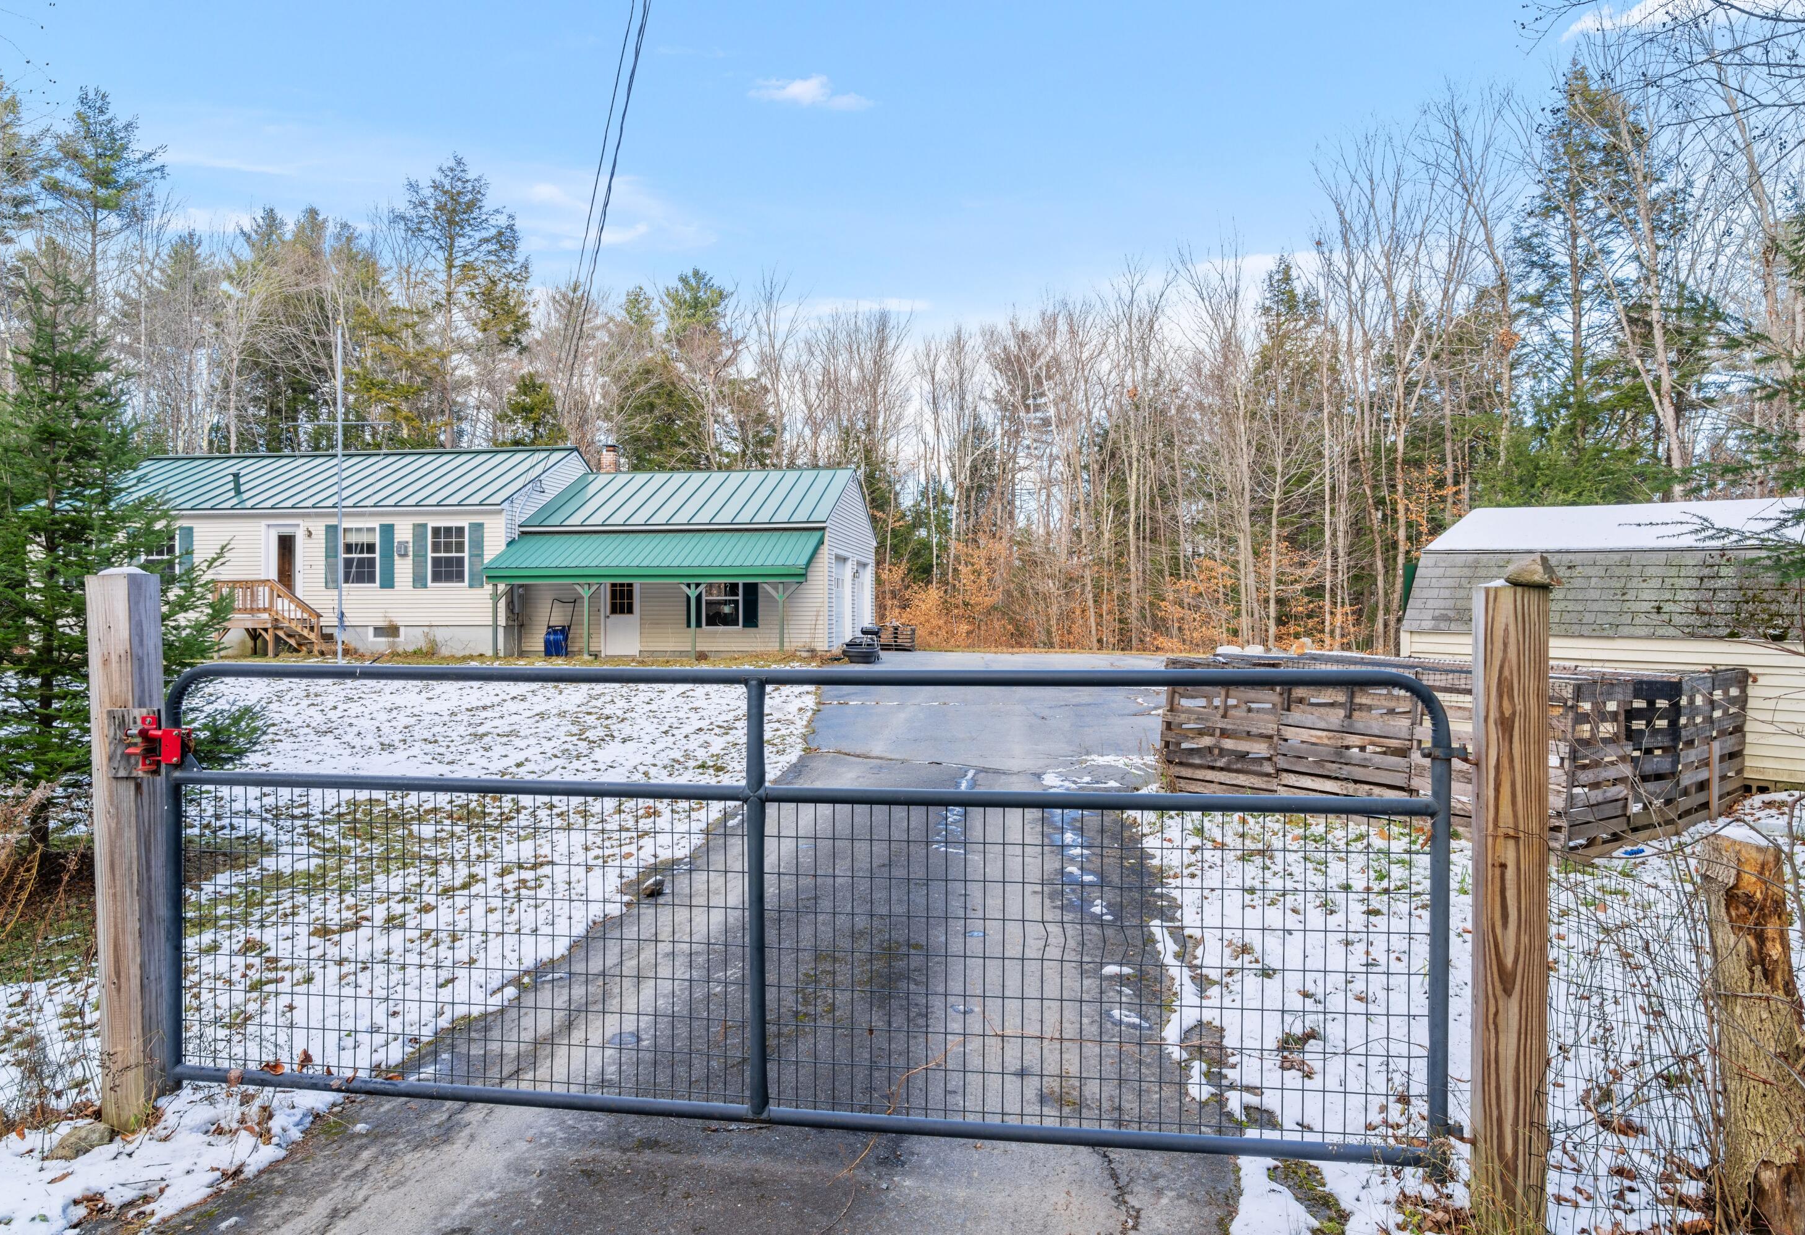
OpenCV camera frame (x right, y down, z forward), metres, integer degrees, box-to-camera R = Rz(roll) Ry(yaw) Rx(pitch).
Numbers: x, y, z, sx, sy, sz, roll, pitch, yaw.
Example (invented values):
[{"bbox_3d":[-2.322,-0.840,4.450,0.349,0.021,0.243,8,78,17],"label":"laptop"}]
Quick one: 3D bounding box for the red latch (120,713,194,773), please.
[{"bbox_3d":[-2.200,0.370,3.660,0.165,0.170,0.105,0,0,7],"label":"red latch"}]

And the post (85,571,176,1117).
[{"bbox_3d":[-2.420,0.710,3.880,0.138,1.700,0.138,-1,0,5],"label":"post"}]

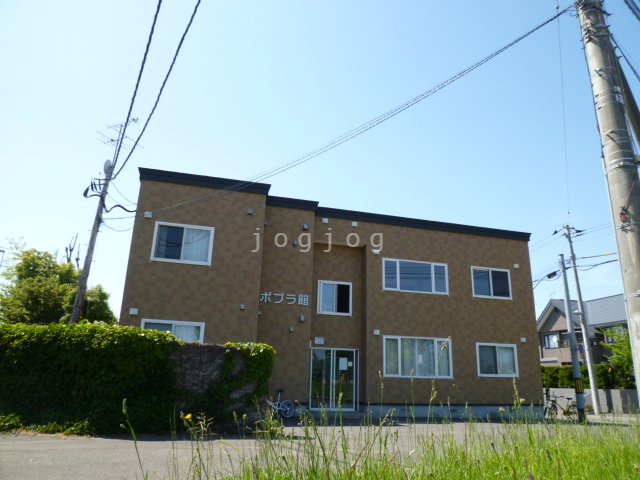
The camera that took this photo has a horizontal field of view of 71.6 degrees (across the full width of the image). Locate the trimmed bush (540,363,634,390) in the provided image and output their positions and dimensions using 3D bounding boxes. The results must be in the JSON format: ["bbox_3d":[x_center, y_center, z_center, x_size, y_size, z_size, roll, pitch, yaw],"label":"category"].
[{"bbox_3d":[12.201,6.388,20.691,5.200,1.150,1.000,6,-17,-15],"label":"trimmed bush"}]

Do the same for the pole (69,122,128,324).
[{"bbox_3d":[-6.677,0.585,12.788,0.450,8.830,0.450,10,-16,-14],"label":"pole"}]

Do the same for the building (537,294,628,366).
[{"bbox_3d":[23.465,8.892,37.106,6.900,8.000,8.500,6,-17,-15],"label":"building"}]

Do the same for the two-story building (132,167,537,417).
[{"bbox_3d":[0.548,3.114,18.014,14.885,7.092,8.600,6,-17,-14],"label":"two-story building"}]

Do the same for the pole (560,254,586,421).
[{"bbox_3d":[9.769,3.646,17.252,0.270,6.360,0.270,6,-17,-15],"label":"pole"}]

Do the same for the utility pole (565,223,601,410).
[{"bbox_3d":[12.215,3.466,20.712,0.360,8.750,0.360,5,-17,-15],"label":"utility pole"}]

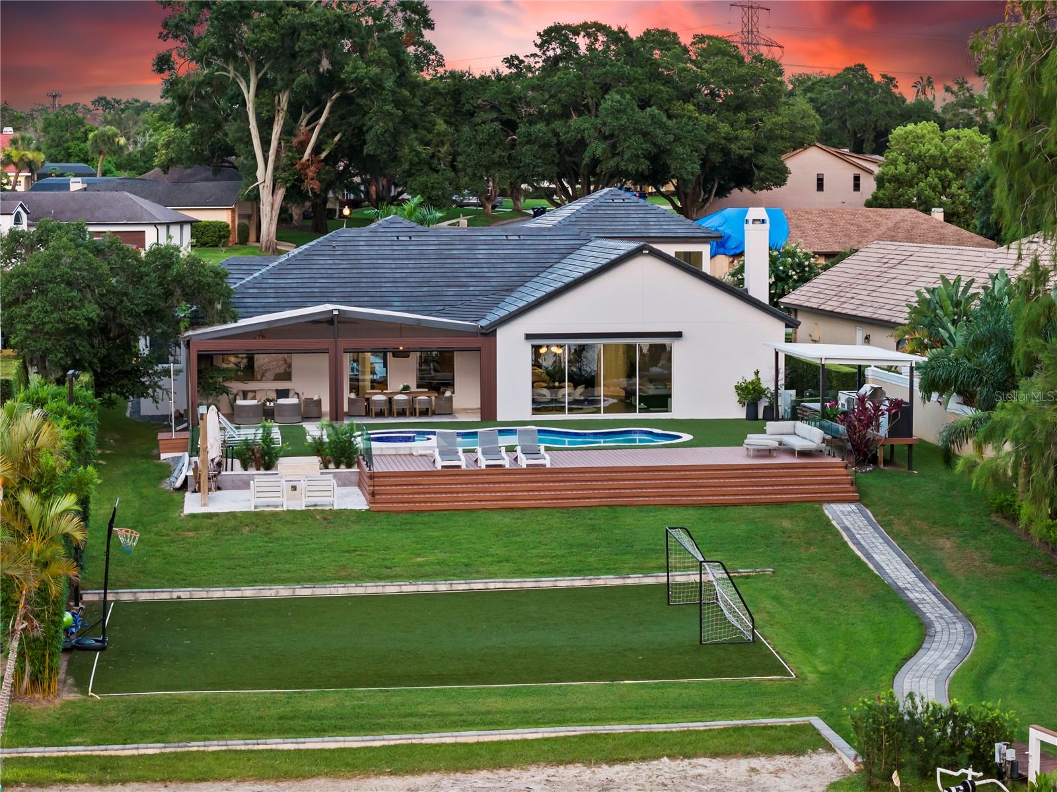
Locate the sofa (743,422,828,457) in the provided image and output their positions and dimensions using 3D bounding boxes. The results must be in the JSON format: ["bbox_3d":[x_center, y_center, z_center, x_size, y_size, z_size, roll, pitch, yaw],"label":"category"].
[{"bbox_3d":[7.199,1.288,61.654,2.100,0.720,2.400,-1,5,-8],"label":"sofa"}]

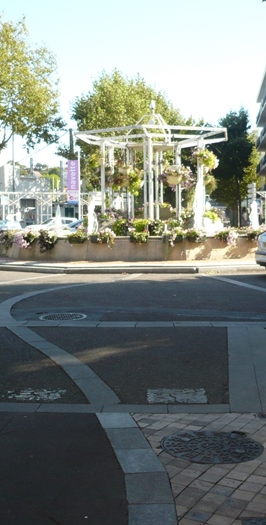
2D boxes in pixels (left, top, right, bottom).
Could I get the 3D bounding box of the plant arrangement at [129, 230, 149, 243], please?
[{"bbox_3d":[0.203,-0.812,22.100,0.630,0.400,0.380,0,4,1],"label":"plant arrangement"}]

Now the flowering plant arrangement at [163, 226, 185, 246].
[{"bbox_3d":[1.302,-0.815,22.200,0.680,0.600,0.420,-1,4,-6],"label":"flowering plant arrangement"}]

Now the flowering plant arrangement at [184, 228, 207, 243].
[{"bbox_3d":[1.960,-0.847,22.200,0.750,0.460,0.420,0,4,2],"label":"flowering plant arrangement"}]

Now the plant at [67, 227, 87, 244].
[{"bbox_3d":[-1.741,-0.847,22.200,0.620,0.550,0.380,0,4,0],"label":"plant"}]

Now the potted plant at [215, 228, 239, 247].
[{"bbox_3d":[3.084,-0.816,23.100,0.720,0.560,0.450,-3,5,-34],"label":"potted plant"}]

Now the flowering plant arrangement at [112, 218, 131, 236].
[{"bbox_3d":[-0.383,-1.150,23.600,0.660,0.620,0.600,0,4,0],"label":"flowering plant arrangement"}]

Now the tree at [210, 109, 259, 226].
[{"bbox_3d":[6.129,-5.246,42.751,3.300,8.015,3.200,0,4,0],"label":"tree"}]

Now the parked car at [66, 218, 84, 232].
[{"bbox_3d":[-3.068,-1.993,43.000,4.000,1.470,1.720,-4,5,-44],"label":"parked car"}]

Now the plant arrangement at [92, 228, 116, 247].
[{"bbox_3d":[-0.921,-0.781,22.100,0.750,0.550,0.420,0,4,2],"label":"plant arrangement"}]

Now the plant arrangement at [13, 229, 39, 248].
[{"bbox_3d":[-3.446,-0.776,22.900,0.780,0.620,0.460,2,4,30],"label":"plant arrangement"}]

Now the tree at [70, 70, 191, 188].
[{"bbox_3d":[-0.167,-7.675,50.607,8.791,11.919,8.500,0,4,0],"label":"tree"}]

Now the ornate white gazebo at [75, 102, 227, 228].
[{"bbox_3d":[0.774,-3.418,26.333,5.500,5.079,5.900,0,4,6],"label":"ornate white gazebo"}]

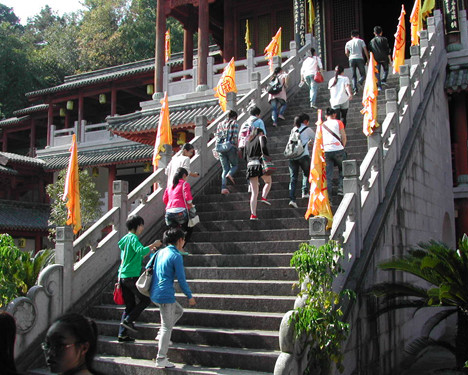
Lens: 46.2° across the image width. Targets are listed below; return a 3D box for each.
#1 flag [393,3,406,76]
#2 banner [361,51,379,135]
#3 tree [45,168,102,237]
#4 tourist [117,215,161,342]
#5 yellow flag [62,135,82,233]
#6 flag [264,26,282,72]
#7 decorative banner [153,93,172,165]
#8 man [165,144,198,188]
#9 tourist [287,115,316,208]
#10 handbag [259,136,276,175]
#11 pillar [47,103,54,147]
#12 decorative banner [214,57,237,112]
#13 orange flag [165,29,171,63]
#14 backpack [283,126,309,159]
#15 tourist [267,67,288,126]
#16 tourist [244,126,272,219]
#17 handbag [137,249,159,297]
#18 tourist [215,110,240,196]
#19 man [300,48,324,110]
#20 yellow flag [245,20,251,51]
[{"bbox_3d":[3.302,-2.952,10.950,0.320,1.400,0.200,-2,-6,17],"label":"flag"},{"bbox_3d":[2.123,-1.457,8.600,0.320,1.330,0.200,-1,-6,15],"label":"banner"},{"bbox_3d":[-3.947,1.033,13.500,1.450,3.000,1.400,0,-5,0],"label":"tree"},{"bbox_3d":[-1.197,1.110,6.847,0.430,1.540,0.480,-6,-10,40],"label":"tourist"},{"bbox_3d":[-2.251,-0.042,7.650,0.250,1.360,0.130,-1,-8,10],"label":"yellow flag"},{"bbox_3d":[1.079,-3.771,15.000,0.480,1.270,0.200,0,-5,6],"label":"flag"},{"bbox_3d":[-1.355,-1.099,10.400,0.400,1.380,0.200,0,-5,5],"label":"decorative banner"},{"bbox_3d":[-0.913,0.071,9.549,0.500,1.580,0.550,-6,-10,40],"label":"man"},{"bbox_3d":[1.130,-0.439,9.188,0.440,1.610,0.480,-5,-9,35],"label":"tourist"},{"bbox_3d":[0.549,-0.525,9.000,0.200,0.610,0.300,-5,-9,30],"label":"handbag"},{"bbox_3d":[-9.004,-3.053,26.860,0.210,2.242,0.210,-4,-9,29],"label":"pillar"},{"bbox_3d":[-0.197,-2.383,12.700,0.500,1.300,0.200,-1,-6,8],"label":"decorative banner"},{"bbox_3d":[-2.395,-5.115,19.771,0.200,1.150,0.150,-4,-9,29],"label":"orange flag"},{"bbox_3d":[0.999,-0.731,8.920,0.320,0.460,0.220,-5,-27,36],"label":"backpack"},{"bbox_3d":[1.038,-2.174,13.099,0.450,1.470,0.480,-4,-9,30],"label":"tourist"},{"bbox_3d":[0.412,-0.221,9.237,0.440,1.570,0.460,-5,-9,30],"label":"tourist"},{"bbox_3d":[-1.018,1.018,6.500,0.160,0.520,0.320,2,-6,-15],"label":"handbag"},{"bbox_3d":[-0.143,-0.670,10.500,0.440,1.600,0.460,-2,-6,25],"label":"tourist"},{"bbox_3d":[1.981,-2.736,13.855,0.480,1.540,0.460,-5,-9,30],"label":"man"},{"bbox_3d":[0.437,-4.850,17.749,0.200,1.050,0.150,-4,-9,29],"label":"yellow flag"}]

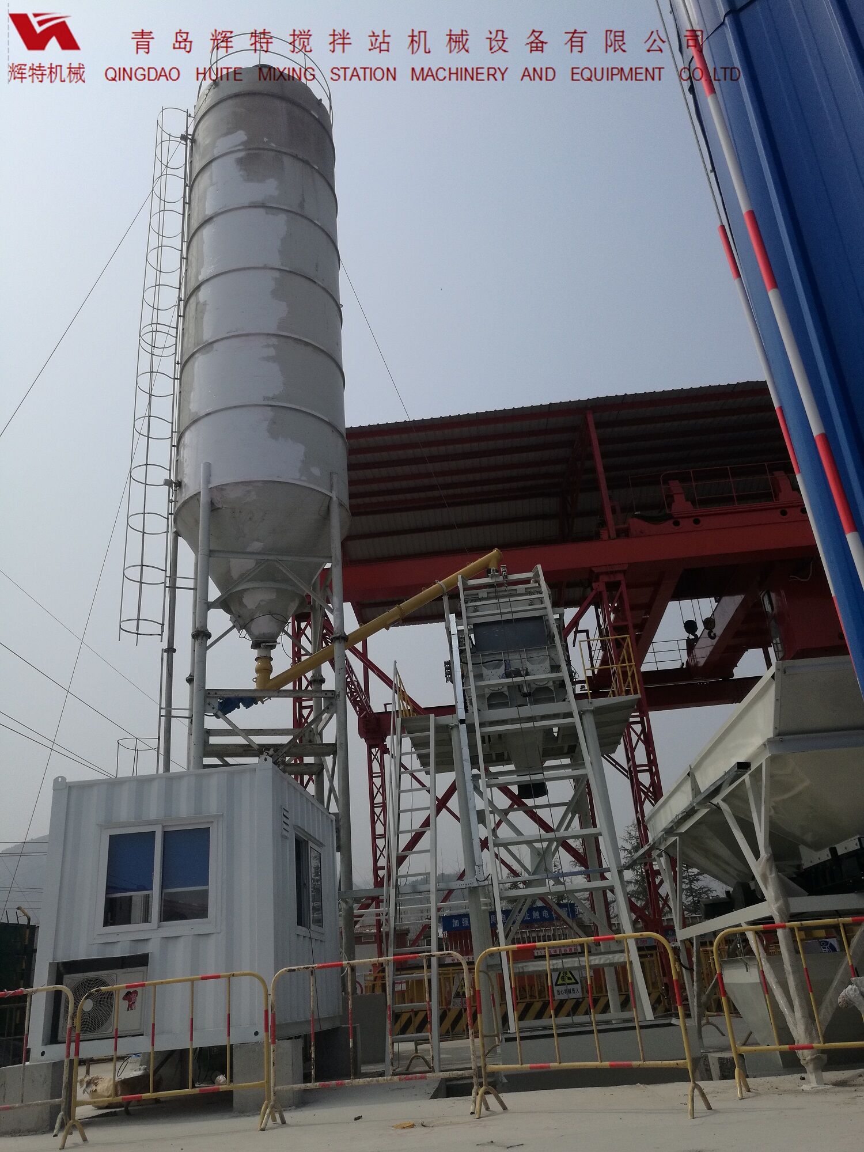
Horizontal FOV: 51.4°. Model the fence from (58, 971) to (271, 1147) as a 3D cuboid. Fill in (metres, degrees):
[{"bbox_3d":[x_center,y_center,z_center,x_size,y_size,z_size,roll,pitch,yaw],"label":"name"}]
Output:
[{"bbox_3d":[-2.056,3.788,7.092,1.550,1.100,0.400,-5,-23,0],"label":"fence"}]

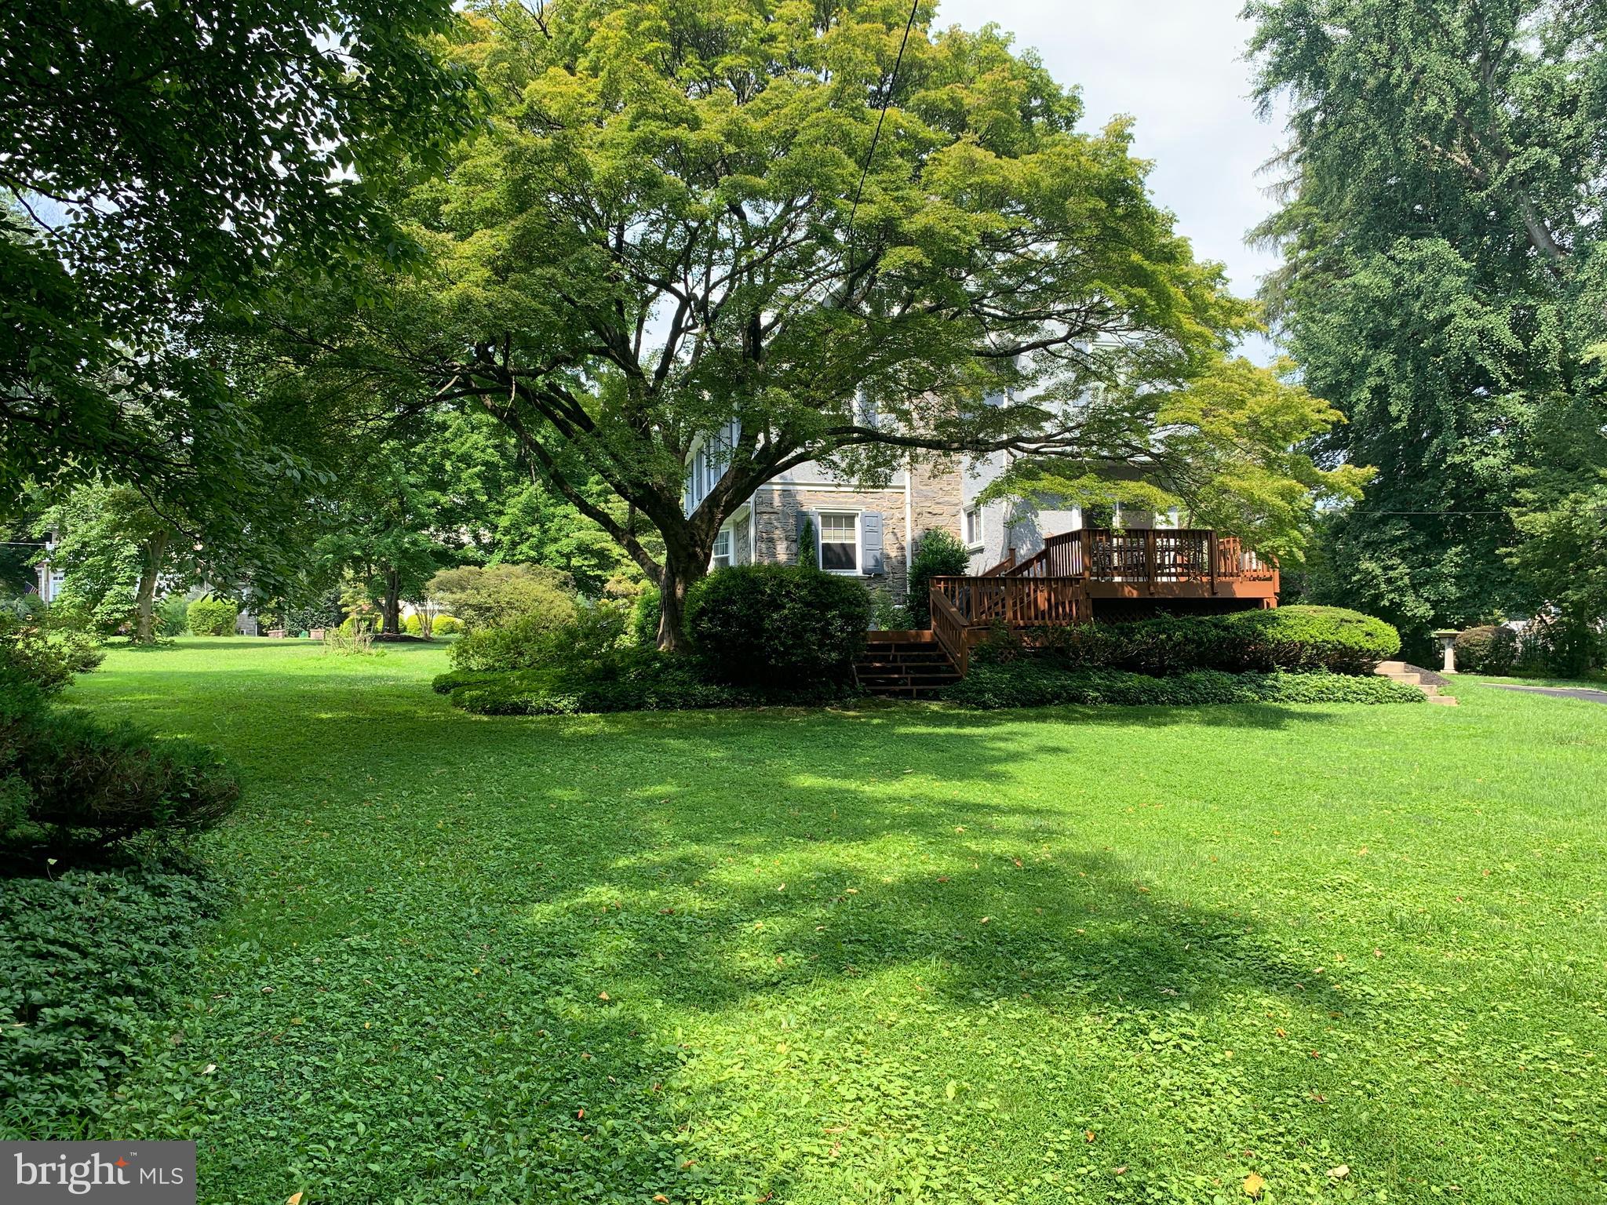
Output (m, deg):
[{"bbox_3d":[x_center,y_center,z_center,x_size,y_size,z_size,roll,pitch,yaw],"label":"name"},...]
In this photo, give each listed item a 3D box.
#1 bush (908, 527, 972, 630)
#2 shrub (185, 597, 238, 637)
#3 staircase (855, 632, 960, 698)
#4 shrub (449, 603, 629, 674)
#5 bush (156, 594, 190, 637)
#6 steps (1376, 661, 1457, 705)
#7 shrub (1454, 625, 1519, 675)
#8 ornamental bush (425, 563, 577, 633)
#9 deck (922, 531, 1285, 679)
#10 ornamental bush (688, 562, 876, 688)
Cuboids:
[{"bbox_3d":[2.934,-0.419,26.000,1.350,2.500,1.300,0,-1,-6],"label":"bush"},{"bbox_3d":[-22.536,0.502,46.000,2.050,1.550,1.800,0,-1,-29],"label":"shrub"},{"bbox_3d":[1.740,1.030,20.300,1.720,1.070,1.650,0,-1,-8],"label":"staircase"},{"bbox_3d":[-4.840,0.698,22.000,3.200,1.350,2.400,0,-1,-6],"label":"shrub"},{"bbox_3d":[-24.566,0.513,47.000,1.450,1.650,1.400,0,-1,-29],"label":"bush"},{"bbox_3d":[9.600,1.290,19.500,1.350,0.720,1.250,0,-1,9],"label":"steps"},{"bbox_3d":[14.442,1.008,25.500,1.500,1.050,1.350,-1,-1,29],"label":"shrub"},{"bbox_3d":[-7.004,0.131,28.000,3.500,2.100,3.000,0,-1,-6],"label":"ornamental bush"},{"bbox_3d":[5.180,0.050,23.900,6.400,2.650,4.600,0,-1,-6],"label":"deck"},{"bbox_3d":[-0.416,0.385,20.000,3.050,2.050,2.600,0,-1,-6],"label":"ornamental bush"}]

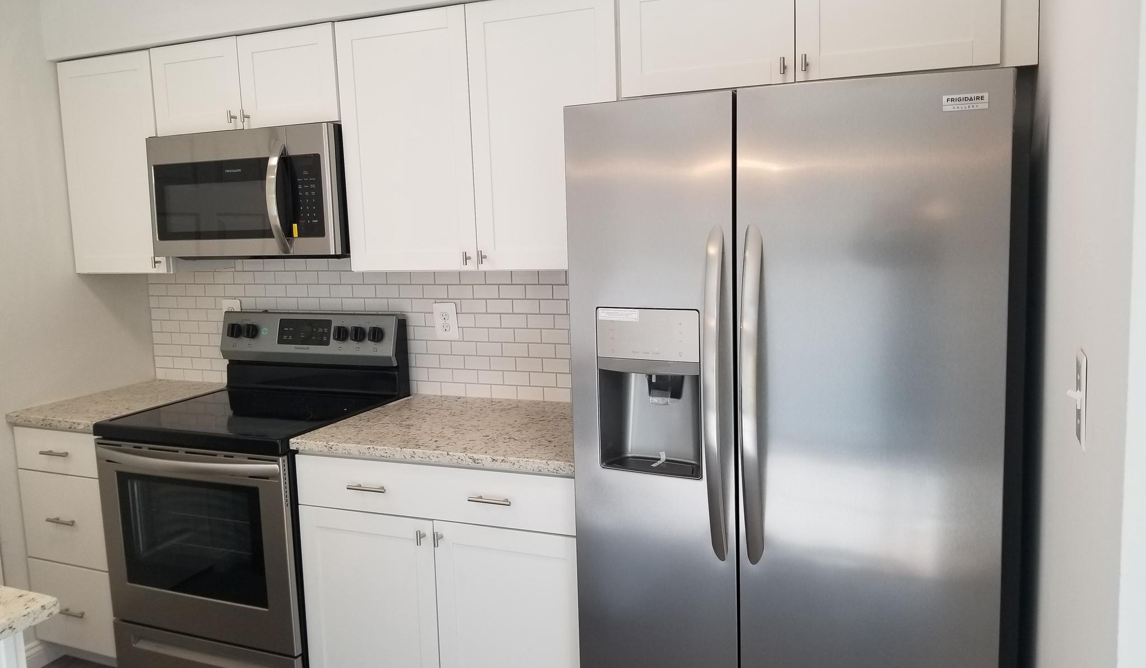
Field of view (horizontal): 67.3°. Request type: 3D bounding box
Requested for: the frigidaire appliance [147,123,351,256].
[{"bbox_3d":[-1.013,-0.469,2.930,0.754,0.411,0.390,2,8,23],"label":"frigidaire appliance"}]

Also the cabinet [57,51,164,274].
[{"bbox_3d":[-1.625,-0.594,3.047,0.455,0.755,0.021,2,8,23],"label":"cabinet"}]

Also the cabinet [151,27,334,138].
[{"bbox_3d":[-1.011,-0.829,2.914,0.763,0.298,0.325,2,8,23],"label":"cabinet"}]

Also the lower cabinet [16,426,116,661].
[{"bbox_3d":[-1.591,0.698,3.209,0.456,0.862,0.630,2,8,23],"label":"lower cabinet"}]

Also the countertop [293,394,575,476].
[{"bbox_3d":[-0.267,0.291,2.582,0.907,0.032,0.645,2,8,23],"label":"countertop"}]

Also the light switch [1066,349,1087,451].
[{"bbox_3d":[0.646,0.083,1.111,0.024,0.116,0.070,2,8,23],"label":"light switch"}]

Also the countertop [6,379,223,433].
[{"bbox_3d":[-1.607,0.256,3.145,0.460,0.032,0.645,2,8,23],"label":"countertop"}]

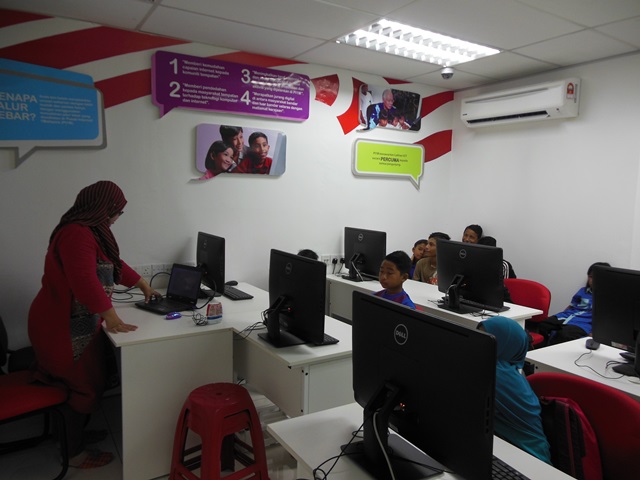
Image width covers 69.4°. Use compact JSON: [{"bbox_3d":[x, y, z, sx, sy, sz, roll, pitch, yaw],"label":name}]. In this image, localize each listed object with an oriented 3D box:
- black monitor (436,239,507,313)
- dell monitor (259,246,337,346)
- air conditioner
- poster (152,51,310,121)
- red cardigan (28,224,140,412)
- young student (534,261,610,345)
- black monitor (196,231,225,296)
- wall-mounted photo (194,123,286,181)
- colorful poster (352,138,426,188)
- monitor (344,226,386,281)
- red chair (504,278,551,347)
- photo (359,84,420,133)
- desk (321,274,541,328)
[{"bbox_3d":[0.953,0.242,3.099,0.220,0.441,0.570,-3,7,-32],"label":"black monitor"},{"bbox_3d":[-0.154,0.300,2.397,0.220,0.438,0.575,-3,7,-32],"label":"dell monitor"},{"bbox_3d":[1.765,-1.216,4.206,0.220,0.305,1.060,-3,7,-32],"label":"air conditioner"},{"bbox_3d":[-0.639,-1.138,3.634,1.290,0.470,0.060,-3,7,-32],"label":"poster"},{"bbox_3d":[-1.306,0.407,2.632,0.560,1.020,0.500,-2,6,-24],"label":"red cardigan"},{"bbox_3d":[1.820,0.675,3.291,0.640,1.050,0.440,0,6,-11],"label":"young student"},{"bbox_3d":[-0.810,0.183,3.361,0.220,0.437,0.575,-3,7,-32],"label":"black monitor"},{"bbox_3d":[-0.638,-0.673,3.716,0.800,0.430,0.050,-3,7,-33],"label":"wall-mounted photo"},{"bbox_3d":[0.693,-0.722,4.576,0.890,0.450,0.050,-3,7,-33],"label":"colorful poster"},{"bbox_3d":[0.359,0.133,4.008,0.220,0.450,0.570,-3,7,-33],"label":"monitor"},{"bbox_3d":[1.434,0.735,3.607,0.560,0.840,0.490,-3,7,-32],"label":"red chair"},{"bbox_3d":[0.678,-1.230,4.454,0.785,0.420,0.045,-3,7,-32],"label":"photo"},{"bbox_3d":[0.715,0.774,3.679,0.600,0.750,1.830,-3,7,-33],"label":"desk"}]

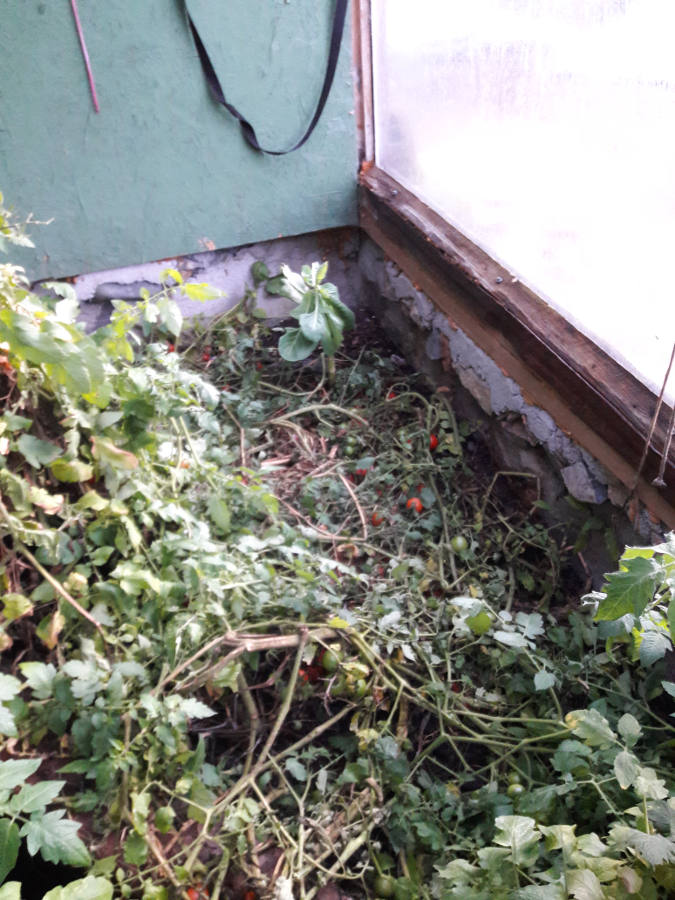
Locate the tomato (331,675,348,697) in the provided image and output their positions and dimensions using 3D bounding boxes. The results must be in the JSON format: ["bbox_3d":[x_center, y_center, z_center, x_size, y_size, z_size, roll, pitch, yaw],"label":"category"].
[{"bbox_3d":[0.002,0.437,1.351,0.036,0.039,0.036,-3,37,2],"label":"tomato"}]

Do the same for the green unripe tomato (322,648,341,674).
[{"bbox_3d":[-0.009,0.399,1.373,0.038,0.043,0.038,-3,37,2],"label":"green unripe tomato"}]

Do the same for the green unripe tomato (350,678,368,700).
[{"bbox_3d":[0.041,0.444,1.348,0.036,0.039,0.036,-3,37,2],"label":"green unripe tomato"}]

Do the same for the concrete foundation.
[{"bbox_3d":[-0.170,-0.087,1.982,1.210,0.340,1.810,-13,38,-11],"label":"concrete foundation"}]

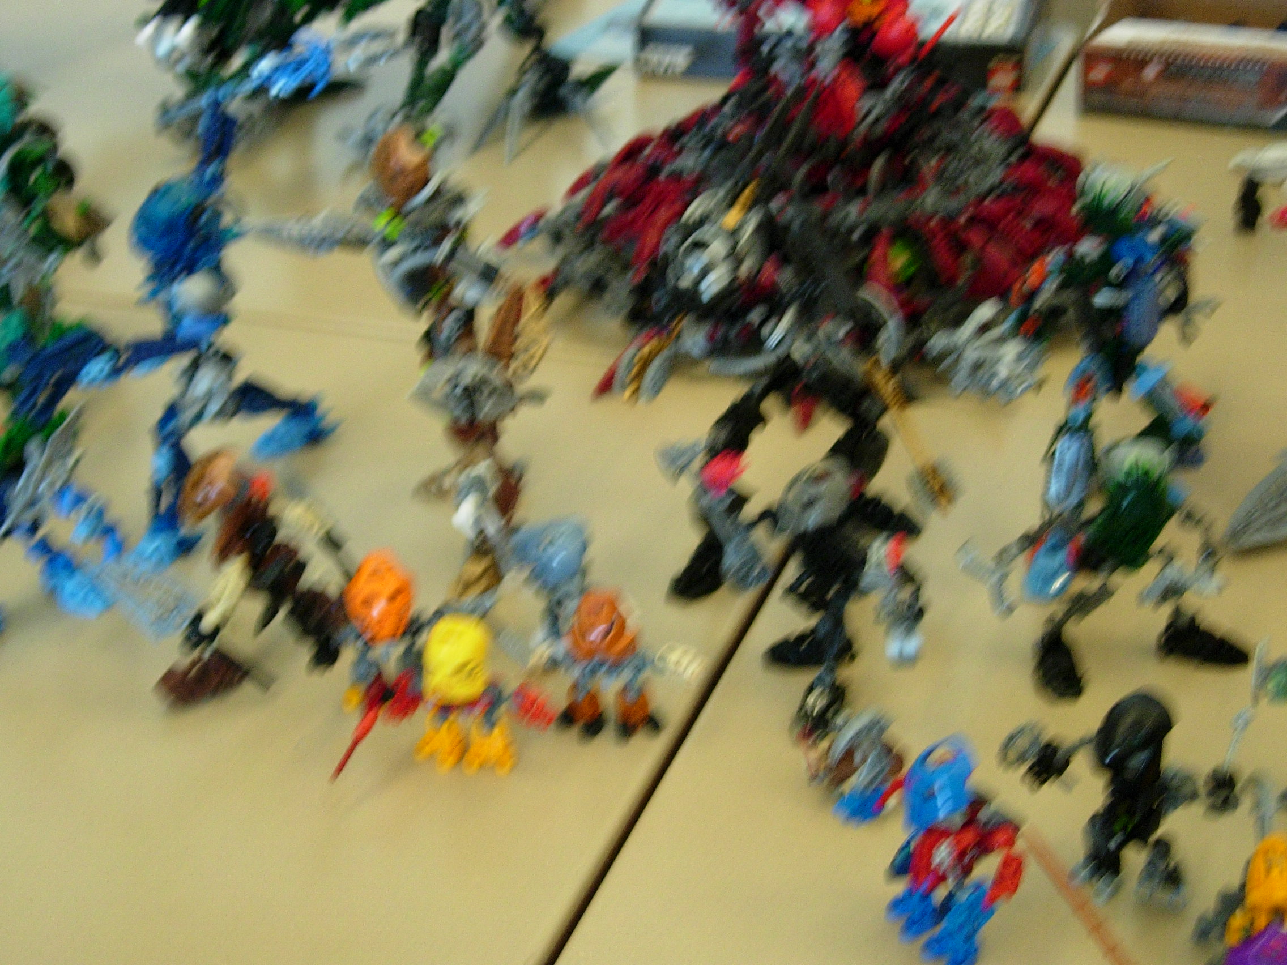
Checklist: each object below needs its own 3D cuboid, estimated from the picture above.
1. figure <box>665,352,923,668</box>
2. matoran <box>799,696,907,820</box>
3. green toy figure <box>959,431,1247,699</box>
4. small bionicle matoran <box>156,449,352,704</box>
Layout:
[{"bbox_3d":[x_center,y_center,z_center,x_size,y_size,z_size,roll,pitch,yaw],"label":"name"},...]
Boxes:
[{"bbox_3d":[0.067,0.010,0.985,0.106,0.112,0.080,4,29,13],"label":"figure"},{"bbox_3d":[0.081,0.107,0.875,0.041,0.042,0.030,2,28,9],"label":"matoran"},{"bbox_3d":[0.190,0.033,0.953,0.107,0.089,0.072,-8,28,-9],"label":"green toy figure"},{"bbox_3d":[-0.166,0.039,0.971,0.067,0.094,0.054,17,34,33],"label":"small bionicle matoran"}]

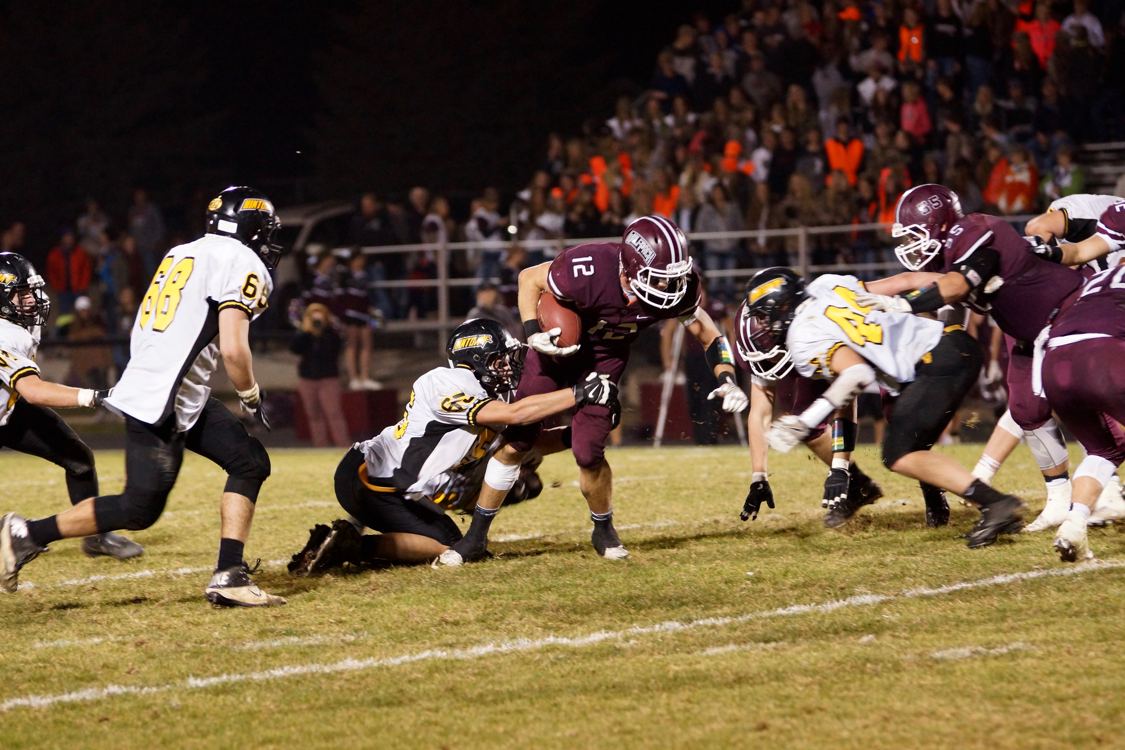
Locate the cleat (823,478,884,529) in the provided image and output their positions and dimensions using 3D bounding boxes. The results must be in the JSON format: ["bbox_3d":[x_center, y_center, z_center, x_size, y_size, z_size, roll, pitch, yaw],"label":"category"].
[{"bbox_3d":[1.329,0.587,30.200,0.300,0.125,0.108,-29,0,-6],"label":"cleat"}]

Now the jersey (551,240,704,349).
[{"bbox_3d":[0.268,-0.335,28.400,0.580,0.360,0.620,8,-38,-32],"label":"jersey"}]

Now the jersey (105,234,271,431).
[{"bbox_3d":[-1.500,-0.172,26.200,0.420,0.780,0.540,24,-13,-30],"label":"jersey"}]

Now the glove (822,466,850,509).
[{"bbox_3d":[1.260,0.522,30.200,0.115,0.200,0.075,12,-6,-4],"label":"glove"}]

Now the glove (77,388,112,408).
[{"bbox_3d":[-2.067,0.106,29.200,0.190,0.100,0.080,2,-24,-6],"label":"glove"}]

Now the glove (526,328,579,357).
[{"bbox_3d":[-0.040,-0.140,28.200,0.210,0.120,0.110,15,40,3],"label":"glove"}]

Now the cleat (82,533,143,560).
[{"bbox_3d":[-2.083,0.786,30.400,0.300,0.130,0.105,2,1,15],"label":"cleat"}]

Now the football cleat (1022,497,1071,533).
[{"bbox_3d":[2.201,0.639,29.800,0.290,0.150,0.110,-11,7,-40],"label":"football cleat"}]

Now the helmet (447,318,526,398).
[{"bbox_3d":[-0.334,-0.080,28.500,0.335,0.300,0.250,10,3,19],"label":"helmet"}]

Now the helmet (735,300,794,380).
[{"bbox_3d":[0.913,-0.173,29.993,0.240,0.338,0.300,-12,-38,36],"label":"helmet"}]

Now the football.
[{"bbox_3d":[-0.011,-0.238,28.200,0.170,0.280,0.170,-26,-11,6],"label":"football"}]

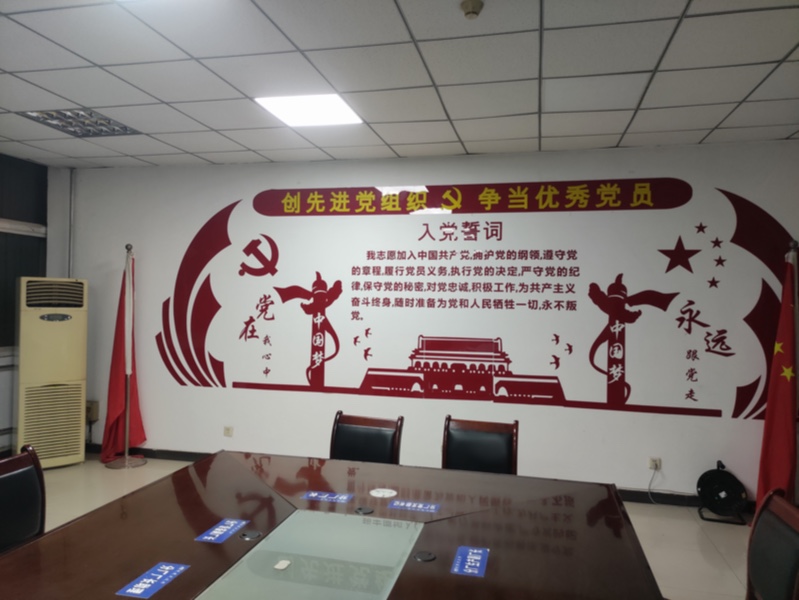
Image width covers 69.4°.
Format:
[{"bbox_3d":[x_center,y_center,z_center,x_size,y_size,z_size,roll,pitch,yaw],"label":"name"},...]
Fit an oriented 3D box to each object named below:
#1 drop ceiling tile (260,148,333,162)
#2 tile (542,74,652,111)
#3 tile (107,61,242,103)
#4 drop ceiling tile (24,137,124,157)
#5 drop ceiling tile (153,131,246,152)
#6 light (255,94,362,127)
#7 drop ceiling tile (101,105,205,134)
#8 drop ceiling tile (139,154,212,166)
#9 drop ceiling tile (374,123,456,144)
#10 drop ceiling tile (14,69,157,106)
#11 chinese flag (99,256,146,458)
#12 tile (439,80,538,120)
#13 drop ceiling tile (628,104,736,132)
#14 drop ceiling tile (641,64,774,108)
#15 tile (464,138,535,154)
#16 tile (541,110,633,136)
[{"bbox_3d":[-0.923,-1.286,5.079,0.594,0.020,0.382,1,0,13],"label":"drop ceiling tile"},{"bbox_3d":[1.160,-1.242,3.463,0.595,0.020,0.595,1,0,13],"label":"tile"},{"bbox_3d":[-1.307,-1.294,3.427,0.595,0.020,0.595,1,0,13],"label":"tile"},{"bbox_3d":[-2.799,-1.321,5.005,0.595,0.020,0.595,1,0,13],"label":"drop ceiling tile"},{"bbox_3d":[-1.624,-1.298,4.727,0.595,0.020,0.595,1,0,13],"label":"drop ceiling tile"},{"bbox_3d":[-0.588,-1.284,3.893,0.595,0.030,0.595,1,0,13],"label":"light"},{"bbox_3d":[-1.759,-1.302,4.156,0.594,0.020,0.594,1,0,13],"label":"drop ceiling tile"},{"bbox_3d":[-2.094,-1.306,5.341,0.595,0.020,0.379,1,0,13],"label":"drop ceiling tile"},{"bbox_3d":[0.131,-1.265,4.324,0.594,0.020,0.594,1,0,13],"label":"drop ceiling tile"},{"bbox_3d":[-1.894,-1.305,3.585,0.595,0.020,0.595,1,0,13],"label":"drop ceiling tile"},{"bbox_3d":[-2.602,0.529,5.463,0.360,1.915,0.280,1,0,13],"label":"chinese flag"},{"bbox_3d":[0.580,-1.256,3.617,0.595,0.020,0.595,1,0,13],"label":"tile"},{"bbox_3d":[1.880,-1.228,3.903,0.595,0.020,0.595,1,0,13],"label":"drop ceiling tile"},{"bbox_3d":[1.744,-1.231,3.321,0.595,0.020,0.595,1,0,13],"label":"drop ceiling tile"},{"bbox_3d":[0.831,-1.251,4.680,0.595,0.020,0.384,1,0,13],"label":"tile"},{"bbox_3d":[1.296,-1.240,4.042,0.595,0.020,0.595,1,0,13],"label":"tile"}]

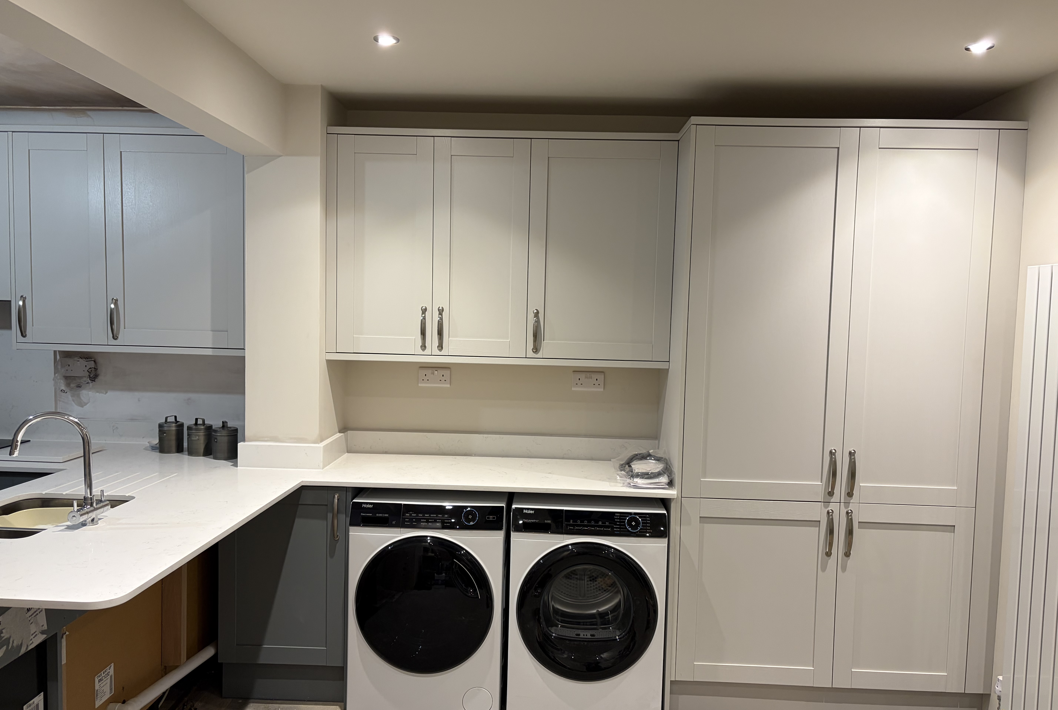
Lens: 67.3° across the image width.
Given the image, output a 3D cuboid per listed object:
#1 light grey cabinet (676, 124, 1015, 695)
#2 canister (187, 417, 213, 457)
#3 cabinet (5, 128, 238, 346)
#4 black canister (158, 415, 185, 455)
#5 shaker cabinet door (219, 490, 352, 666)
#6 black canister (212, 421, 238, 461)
[{"bbox_3d":[1.192,0.195,3.287,1.218,2.164,0.610,1,4,2],"label":"light grey cabinet"},{"bbox_3d":[-1.469,0.363,3.548,0.104,0.163,0.104,1,4,2],"label":"canister"},{"bbox_3d":[-1.718,-0.492,3.573,1.018,0.942,0.324,1,4,2],"label":"cabinet"},{"bbox_3d":[-1.618,0.357,3.596,0.104,0.163,0.104,1,4,2],"label":"black canister"},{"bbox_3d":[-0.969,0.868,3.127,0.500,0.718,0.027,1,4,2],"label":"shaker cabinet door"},{"bbox_3d":[-1.332,0.371,3.486,0.104,0.163,0.104,1,4,2],"label":"black canister"}]

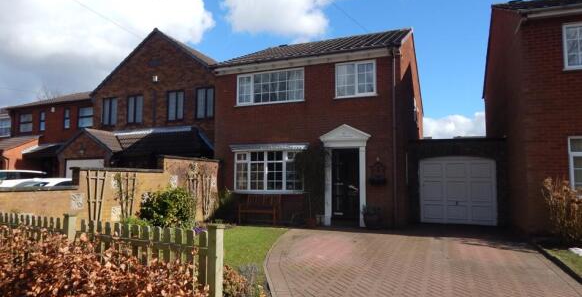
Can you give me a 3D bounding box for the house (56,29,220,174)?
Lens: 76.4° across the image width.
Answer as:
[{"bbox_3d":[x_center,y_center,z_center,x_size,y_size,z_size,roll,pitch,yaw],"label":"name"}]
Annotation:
[{"bbox_3d":[-4.549,-1.095,18.398,7.400,7.550,10.100,-2,-4,22],"label":"house"}]

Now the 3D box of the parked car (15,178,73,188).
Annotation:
[{"bbox_3d":[-6.932,1.590,11.015,1.750,1.440,4.150,-2,-4,22],"label":"parked car"}]

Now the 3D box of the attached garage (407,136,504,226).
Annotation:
[{"bbox_3d":[5.740,1.087,13.057,2.580,2.450,5.400,-2,-4,22],"label":"attached garage"}]

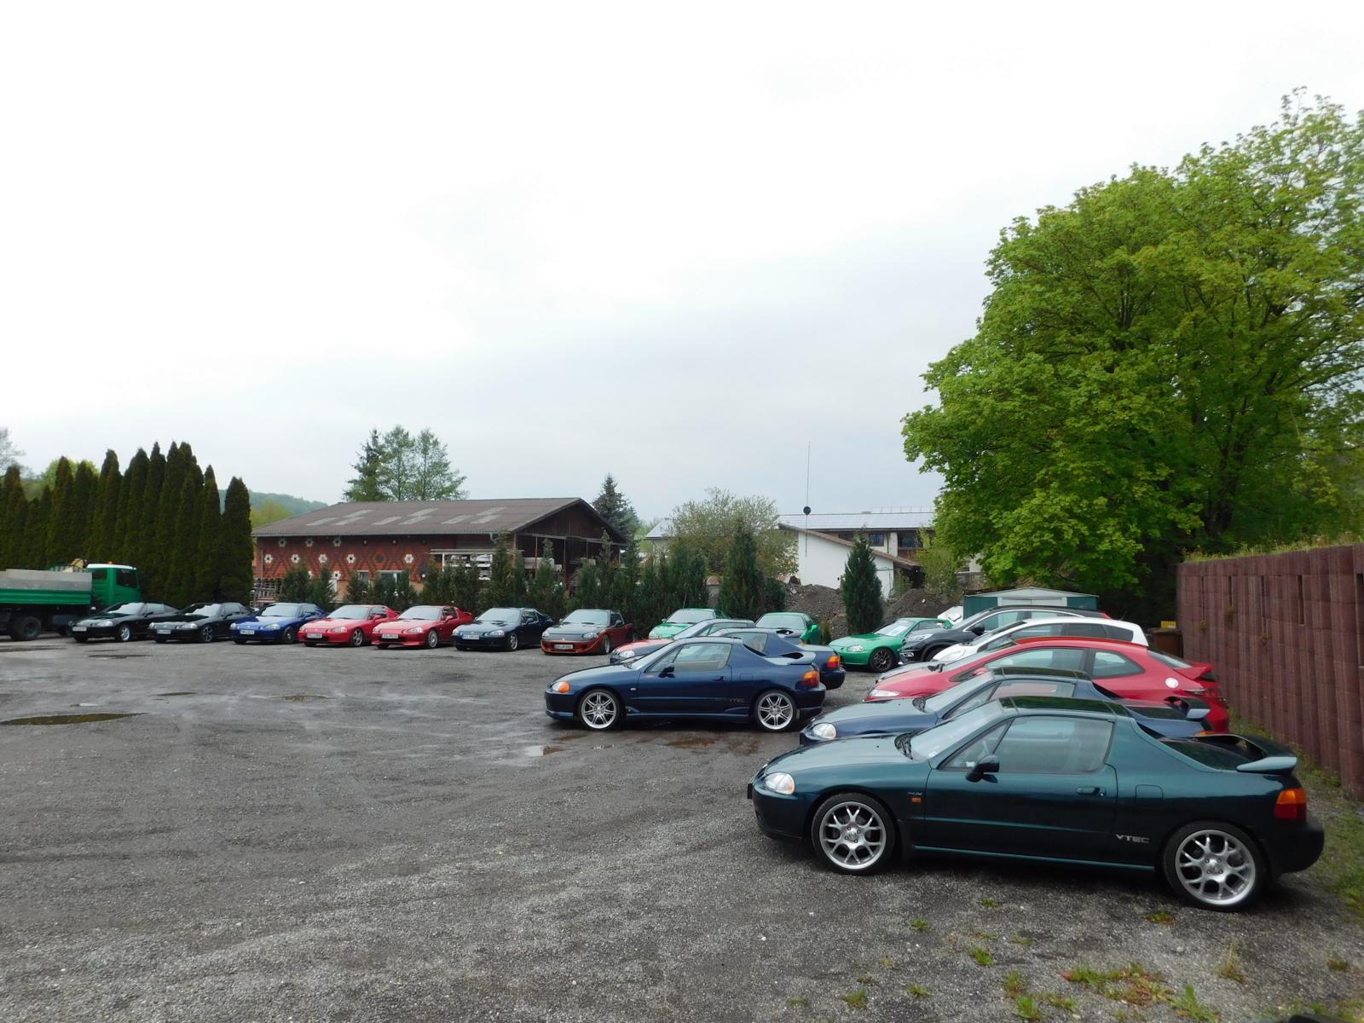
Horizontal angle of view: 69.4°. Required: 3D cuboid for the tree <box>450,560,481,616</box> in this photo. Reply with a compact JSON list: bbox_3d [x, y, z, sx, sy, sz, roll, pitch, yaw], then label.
[{"bbox_3d":[-7.131,2.916,32.275,1.100,2.600,1.100,1,-4,-12],"label":"tree"}]

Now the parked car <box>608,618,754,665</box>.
[{"bbox_3d":[0.540,2.880,20.300,4.000,1.240,1.710,0,-4,-2],"label":"parked car"}]

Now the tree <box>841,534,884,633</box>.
[{"bbox_3d":[5.171,2.304,28.310,1.220,3.410,1.220,-1,-4,10],"label":"tree"}]

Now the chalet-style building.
[{"bbox_3d":[-13.421,2.731,57.754,15.900,6.700,16.100,-1,-4,17],"label":"chalet-style building"}]

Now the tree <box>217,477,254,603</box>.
[{"bbox_3d":[-16.327,1.606,35.967,1.350,5.600,1.350,2,-4,-24],"label":"tree"}]

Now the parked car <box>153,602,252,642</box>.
[{"bbox_3d":[-15.930,3.720,33.000,1.710,1.240,4.000,-1,-4,9],"label":"parked car"}]

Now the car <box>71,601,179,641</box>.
[{"bbox_3d":[-17.996,3.567,32.354,1.710,1.240,4.000,-1,-4,15],"label":"car"}]

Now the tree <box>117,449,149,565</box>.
[{"bbox_3d":[-23.399,1.103,42.244,1.410,7.600,1.410,2,-4,-29],"label":"tree"}]

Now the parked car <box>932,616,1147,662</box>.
[{"bbox_3d":[6.445,2.714,17.861,4.050,1.530,1.730,1,-4,7],"label":"parked car"}]

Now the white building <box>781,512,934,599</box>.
[{"bbox_3d":[10.447,2.880,58.196,10.500,6.100,8.000,0,-4,2],"label":"white building"}]

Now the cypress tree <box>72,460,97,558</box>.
[{"bbox_3d":[-23.221,1.366,38.287,1.050,6.500,1.050,3,-5,-31],"label":"cypress tree"}]

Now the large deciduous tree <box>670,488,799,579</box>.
[{"bbox_3d":[2.353,2.019,45.968,5.800,6.300,5.600,0,-4,3],"label":"large deciduous tree"}]

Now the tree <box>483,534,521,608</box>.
[{"bbox_3d":[-6.033,2.527,33.115,1.250,3.580,1.250,1,-4,-10],"label":"tree"}]

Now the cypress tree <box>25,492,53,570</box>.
[{"bbox_3d":[-28.423,2.019,43.691,1.270,5.960,1.270,2,-4,-33],"label":"cypress tree"}]

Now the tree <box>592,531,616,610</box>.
[{"bbox_3d":[-2.626,2.536,33.102,0.950,3.750,0.950,1,-4,-4],"label":"tree"}]

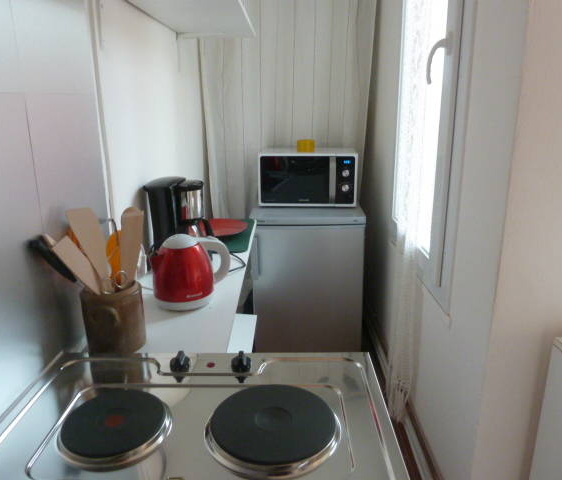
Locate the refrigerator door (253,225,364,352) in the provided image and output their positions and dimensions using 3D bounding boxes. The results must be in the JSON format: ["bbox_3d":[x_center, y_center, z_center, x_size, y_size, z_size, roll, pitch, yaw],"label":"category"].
[{"bbox_3d":[0.138,0.286,2.311,0.540,0.750,0.055,0,16,1],"label":"refrigerator door"}]

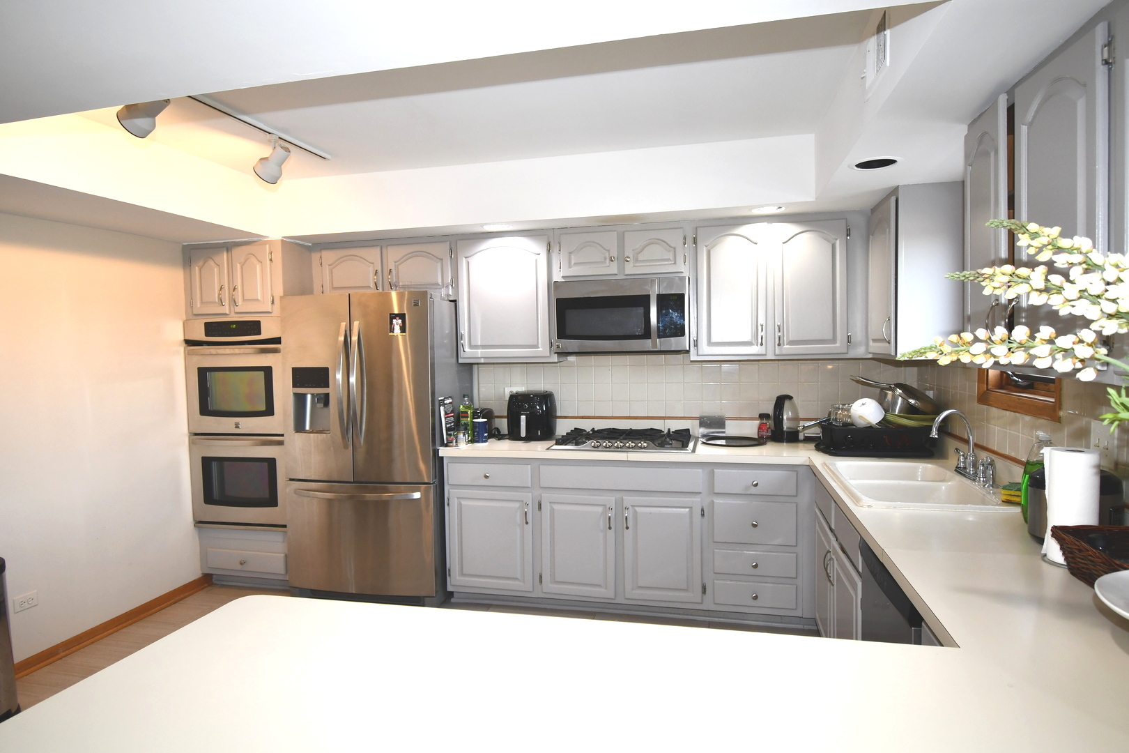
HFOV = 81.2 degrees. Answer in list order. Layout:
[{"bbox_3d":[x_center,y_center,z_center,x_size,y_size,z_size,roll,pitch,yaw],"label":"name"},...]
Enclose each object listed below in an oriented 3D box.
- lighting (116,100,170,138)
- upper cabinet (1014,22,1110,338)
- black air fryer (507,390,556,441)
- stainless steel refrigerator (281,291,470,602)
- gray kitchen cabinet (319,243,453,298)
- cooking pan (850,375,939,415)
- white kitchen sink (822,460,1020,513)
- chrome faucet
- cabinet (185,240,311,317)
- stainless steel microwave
[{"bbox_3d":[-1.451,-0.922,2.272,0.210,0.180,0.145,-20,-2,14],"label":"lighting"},{"bbox_3d":[1.281,-0.375,1.505,0.325,0.715,0.410,0,3,13],"label":"upper cabinet"},{"bbox_3d":[-0.199,0.238,3.998,0.260,0.290,0.300,0,3,13],"label":"black air fryer"},{"bbox_3d":[-1.084,0.423,3.975,0.900,1.780,0.730,0,3,13],"label":"stainless steel refrigerator"},{"bbox_3d":[-1.089,-0.659,4.209,0.957,0.380,0.325,0,3,13],"label":"gray kitchen cabinet"},{"bbox_3d":[1.660,0.080,3.270,0.480,0.105,0.280,32,9,-2],"label":"cooking pan"},{"bbox_3d":[1.396,0.513,2.626,0.550,0.202,0.845,0,3,13],"label":"white kitchen sink"},{"bbox_3d":[1.629,0.270,2.717,0.195,0.290,0.325,0,3,13],"label":"chrome faucet"},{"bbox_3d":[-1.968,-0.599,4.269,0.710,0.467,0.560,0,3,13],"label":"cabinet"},{"bbox_3d":[0.352,-0.348,3.841,0.760,0.406,0.400,0,3,13],"label":"stainless steel microwave"}]

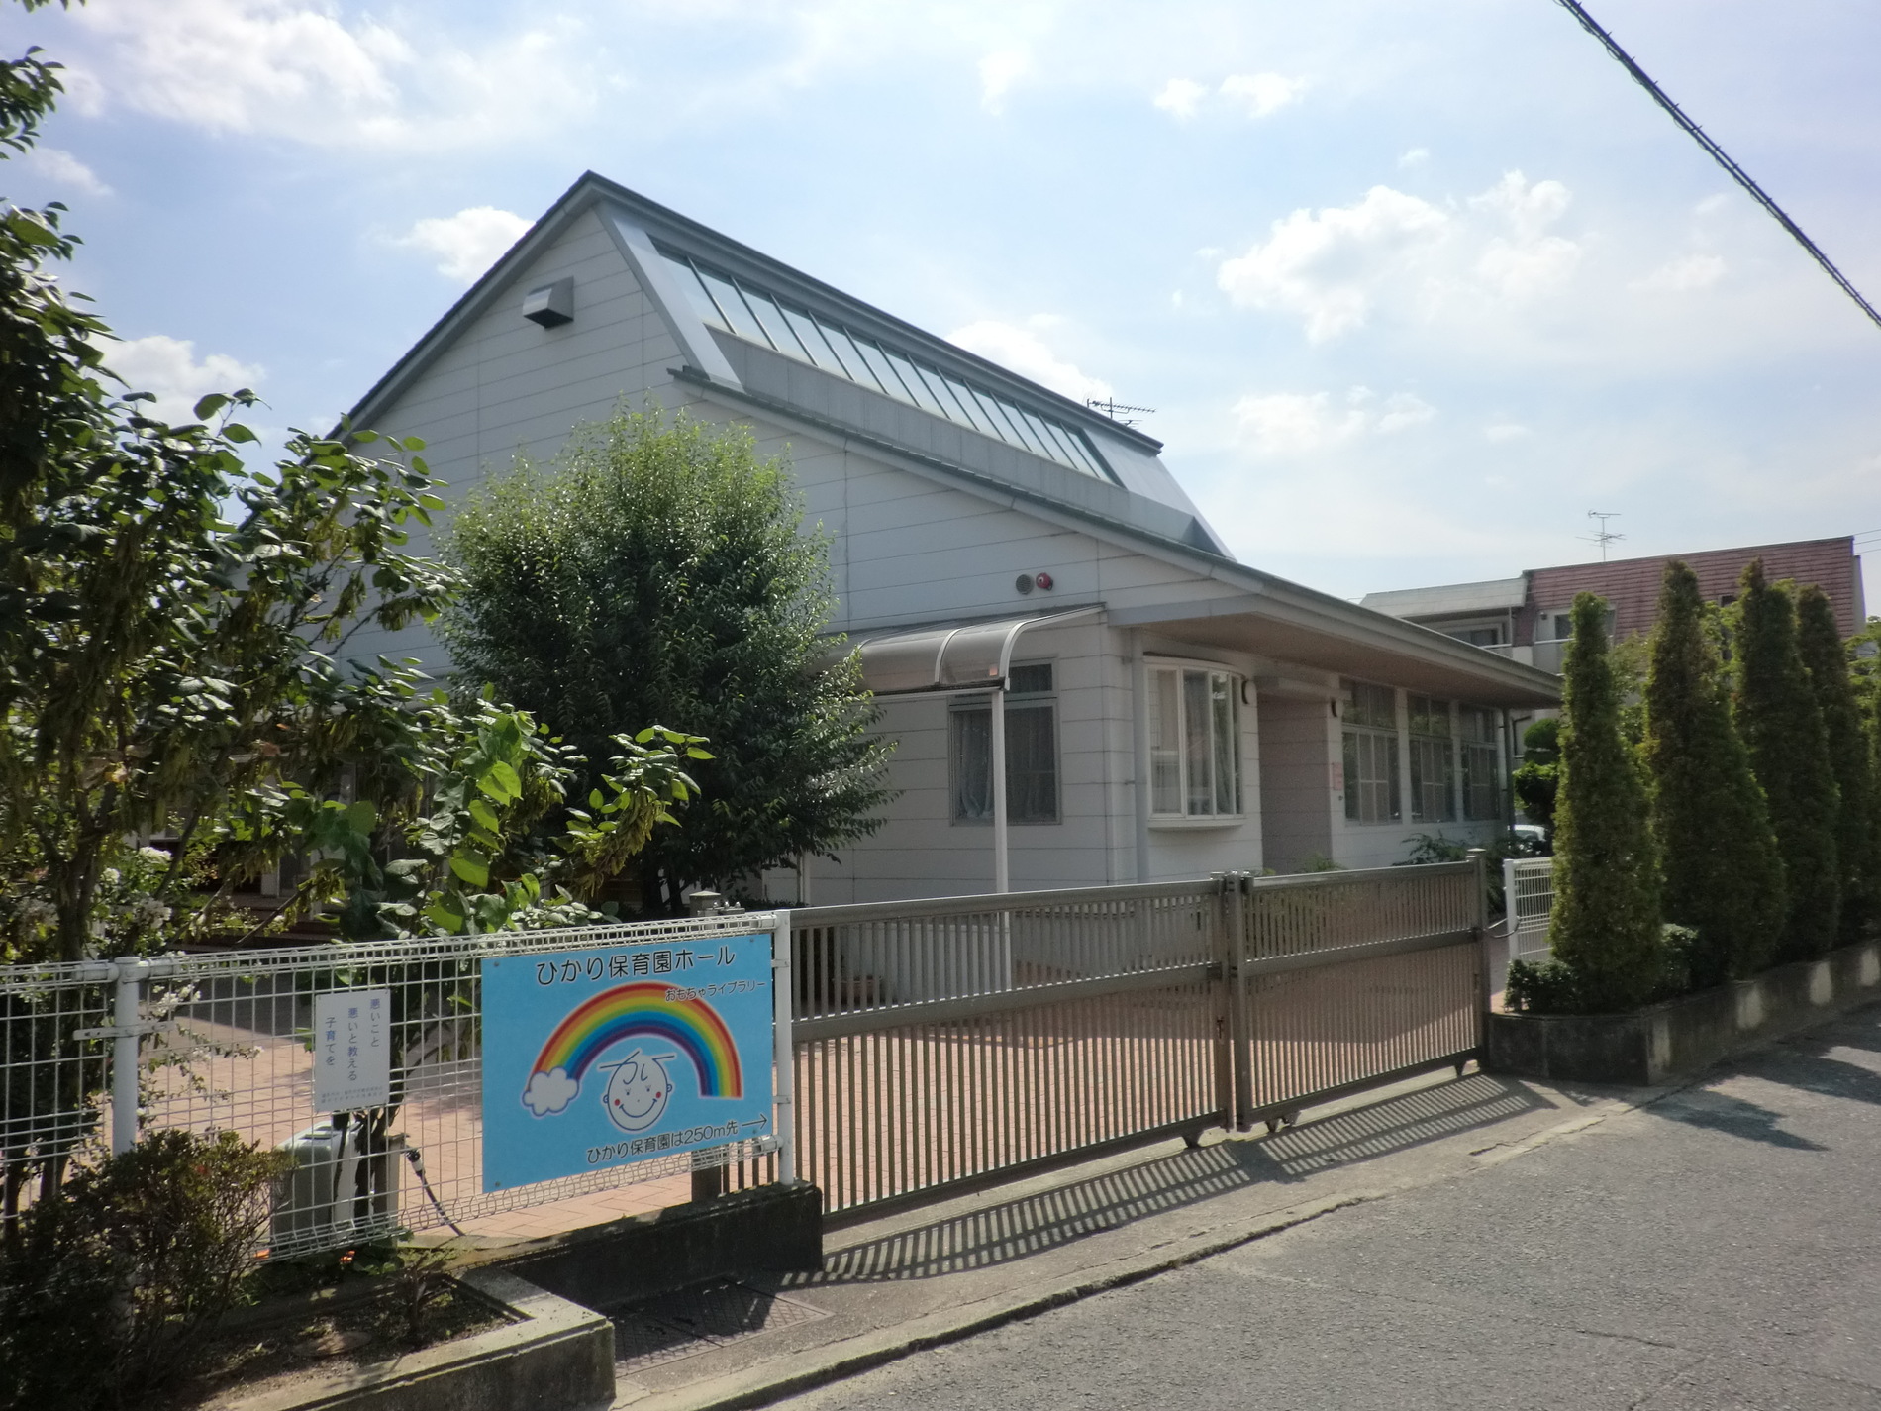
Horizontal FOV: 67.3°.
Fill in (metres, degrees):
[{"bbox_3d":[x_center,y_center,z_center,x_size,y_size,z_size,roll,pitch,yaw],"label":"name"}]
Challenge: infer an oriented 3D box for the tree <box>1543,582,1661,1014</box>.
[{"bbox_3d":[3.910,0.567,8.400,0.680,2.540,0.680,3,-6,-42],"label":"tree"}]

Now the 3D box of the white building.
[{"bbox_3d":[-0.109,-1.367,24.364,18.200,9.550,16.650,-4,-5,34],"label":"white building"}]

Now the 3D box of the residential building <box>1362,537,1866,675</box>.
[{"bbox_3d":[23.537,0.333,49.359,14.963,9.208,9.500,-4,-5,34],"label":"residential building"}]

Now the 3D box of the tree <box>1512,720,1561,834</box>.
[{"bbox_3d":[10.512,1.748,24.498,1.250,3.000,1.250,3,-6,-42],"label":"tree"}]

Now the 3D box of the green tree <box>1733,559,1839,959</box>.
[{"bbox_3d":[6.342,0.394,10.651,0.820,3.050,0.820,3,-6,-42],"label":"green tree"}]

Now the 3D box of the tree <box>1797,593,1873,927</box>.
[{"bbox_3d":[7.299,0.477,11.548,0.680,2.950,0.680,3,-6,-42],"label":"tree"}]

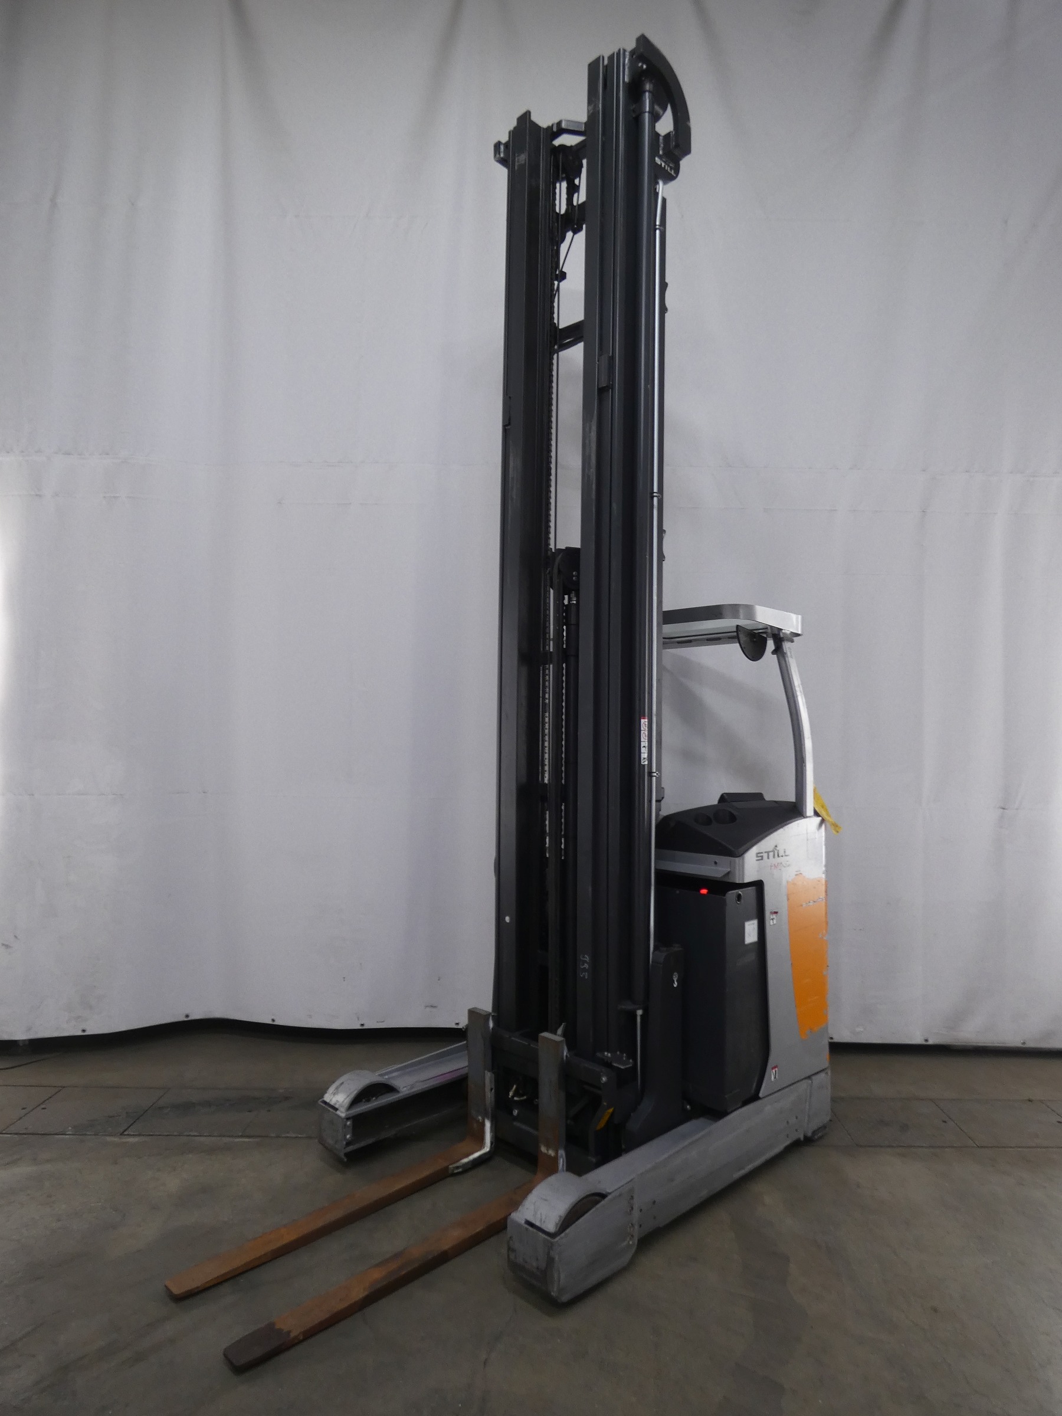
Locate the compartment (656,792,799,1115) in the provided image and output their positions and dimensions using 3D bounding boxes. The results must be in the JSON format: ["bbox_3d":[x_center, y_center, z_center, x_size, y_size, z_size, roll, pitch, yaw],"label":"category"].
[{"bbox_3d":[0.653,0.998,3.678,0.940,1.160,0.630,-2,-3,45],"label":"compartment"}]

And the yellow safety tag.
[{"bbox_3d":[1.331,0.463,3.680,0.130,0.220,0.060,1,-3,-14],"label":"yellow safety tag"}]

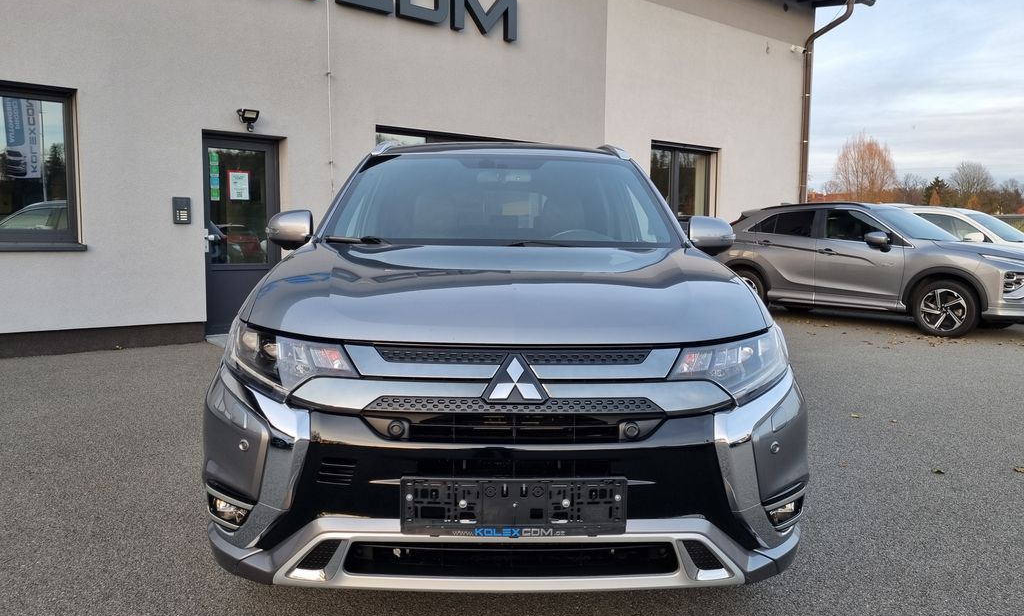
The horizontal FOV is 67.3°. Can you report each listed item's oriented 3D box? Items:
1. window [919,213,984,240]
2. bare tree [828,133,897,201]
[{"bbox_3d":[6.544,-1.214,11.450,0.080,0.440,1.000,14,-5,-38],"label":"window"},{"bbox_3d":[32.035,-10.672,70.512,5.700,11.014,5.700,0,5,-2],"label":"bare tree"}]

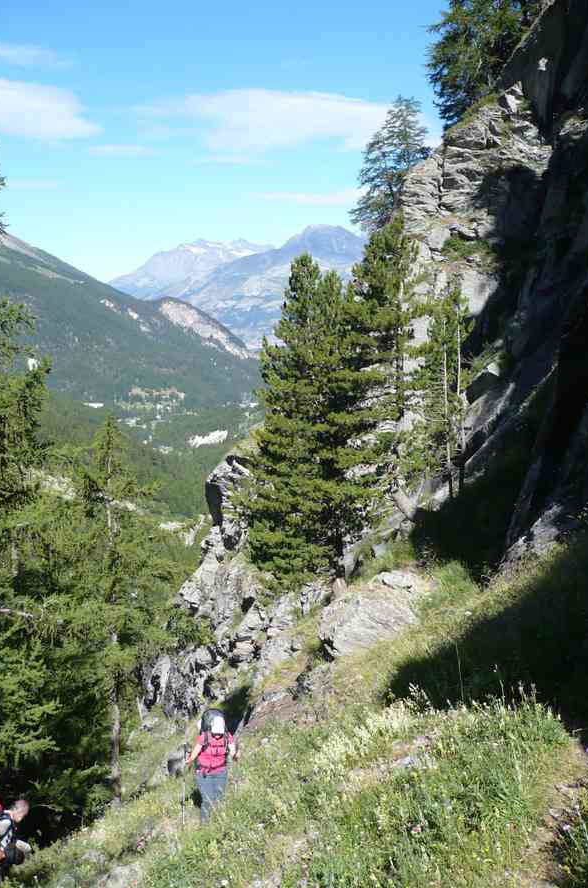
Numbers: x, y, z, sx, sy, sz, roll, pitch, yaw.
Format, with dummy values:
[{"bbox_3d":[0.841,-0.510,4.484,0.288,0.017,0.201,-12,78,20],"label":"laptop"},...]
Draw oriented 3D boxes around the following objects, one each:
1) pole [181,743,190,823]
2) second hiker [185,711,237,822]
[{"bbox_3d":[-1.400,4.357,11.533,0.060,1.100,0.060,3,7,0],"label":"pole"},{"bbox_3d":[-1.097,4.243,11.803,0.650,1.580,0.700,-1,7,-10],"label":"second hiker"}]

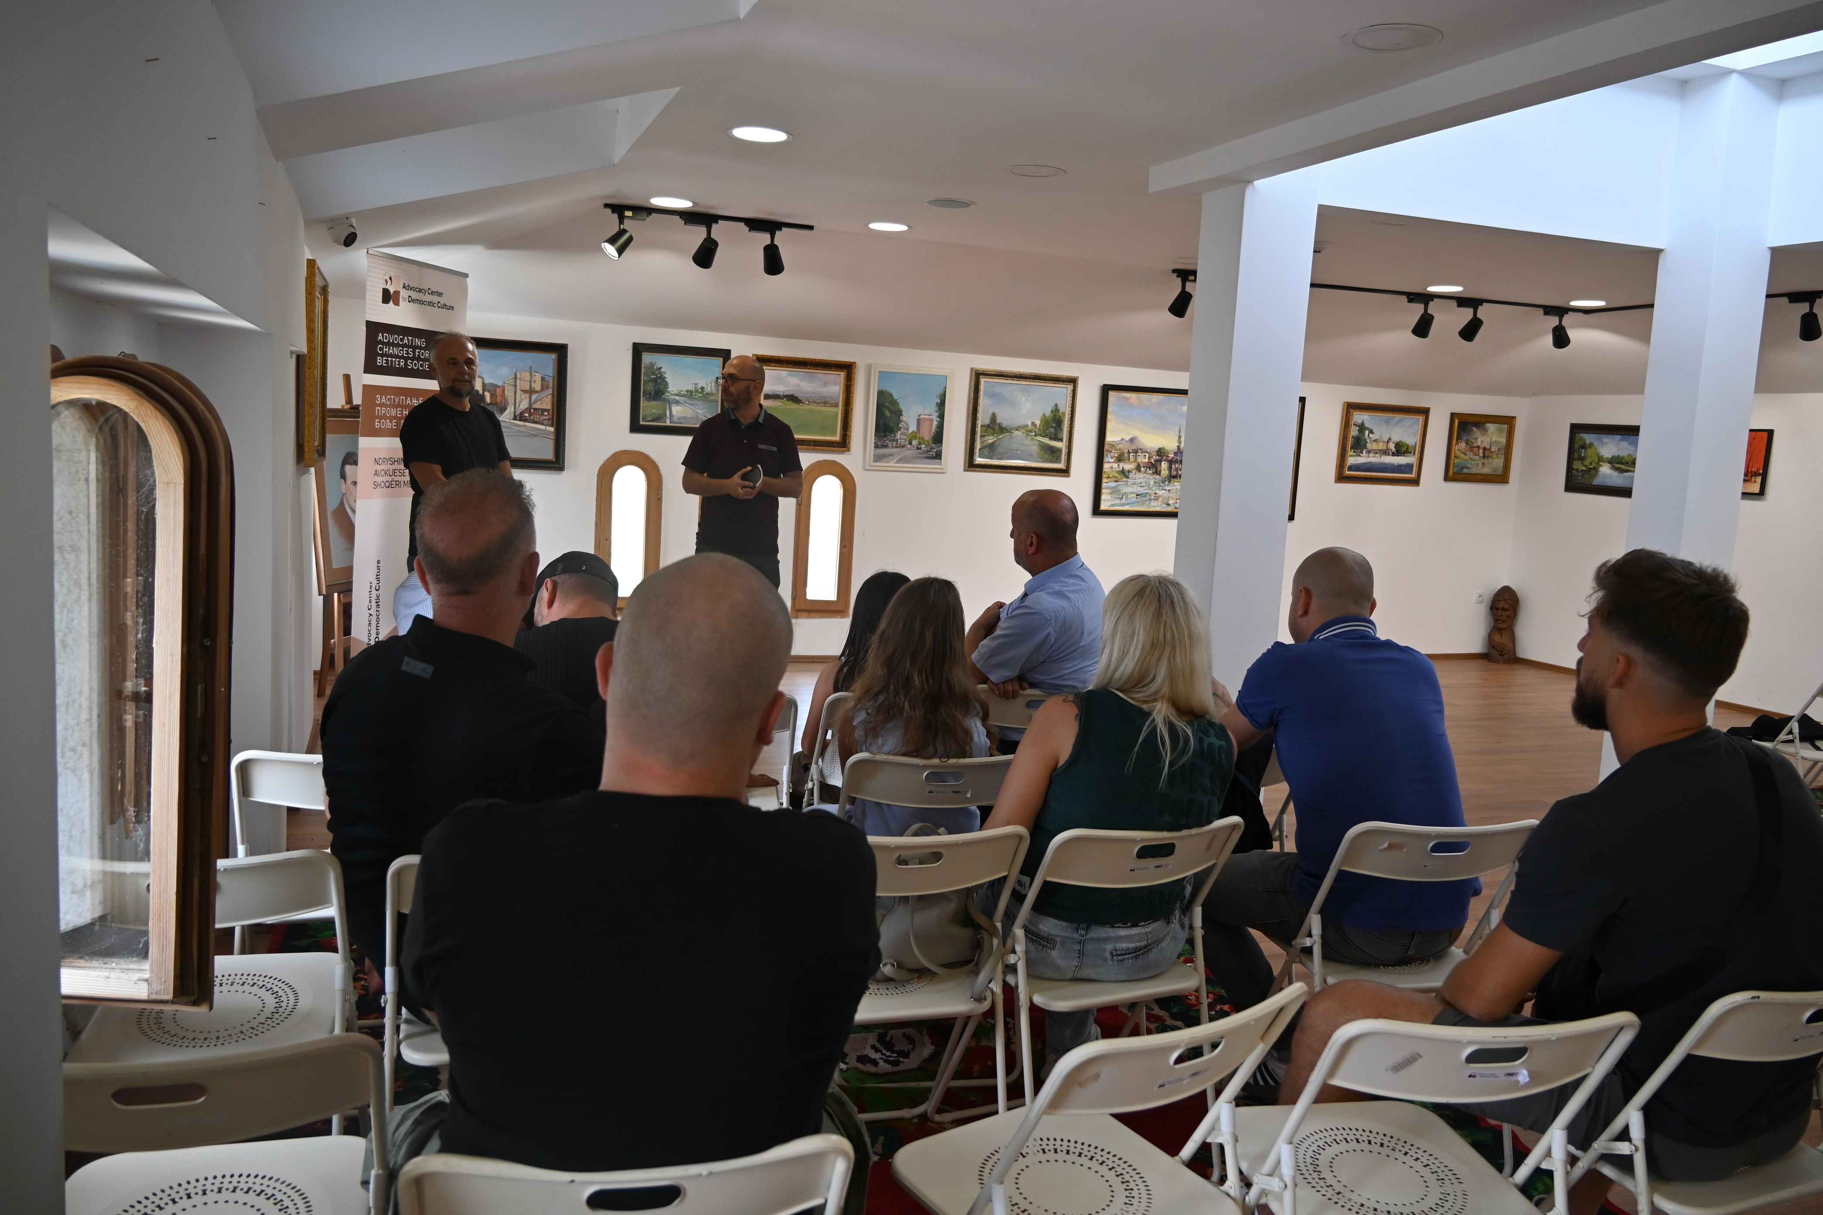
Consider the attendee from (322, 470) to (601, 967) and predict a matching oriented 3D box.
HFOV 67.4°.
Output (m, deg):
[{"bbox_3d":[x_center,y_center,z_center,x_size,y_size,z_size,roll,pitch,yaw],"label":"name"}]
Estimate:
[{"bbox_3d":[-0.794,0.435,2.627,0.530,1.385,0.780,2,7,-13],"label":"attendee"}]

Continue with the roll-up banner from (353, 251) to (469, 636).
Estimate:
[{"bbox_3d":[-2.248,-0.437,6.146,0.200,2.130,0.820,5,7,12],"label":"roll-up banner"}]

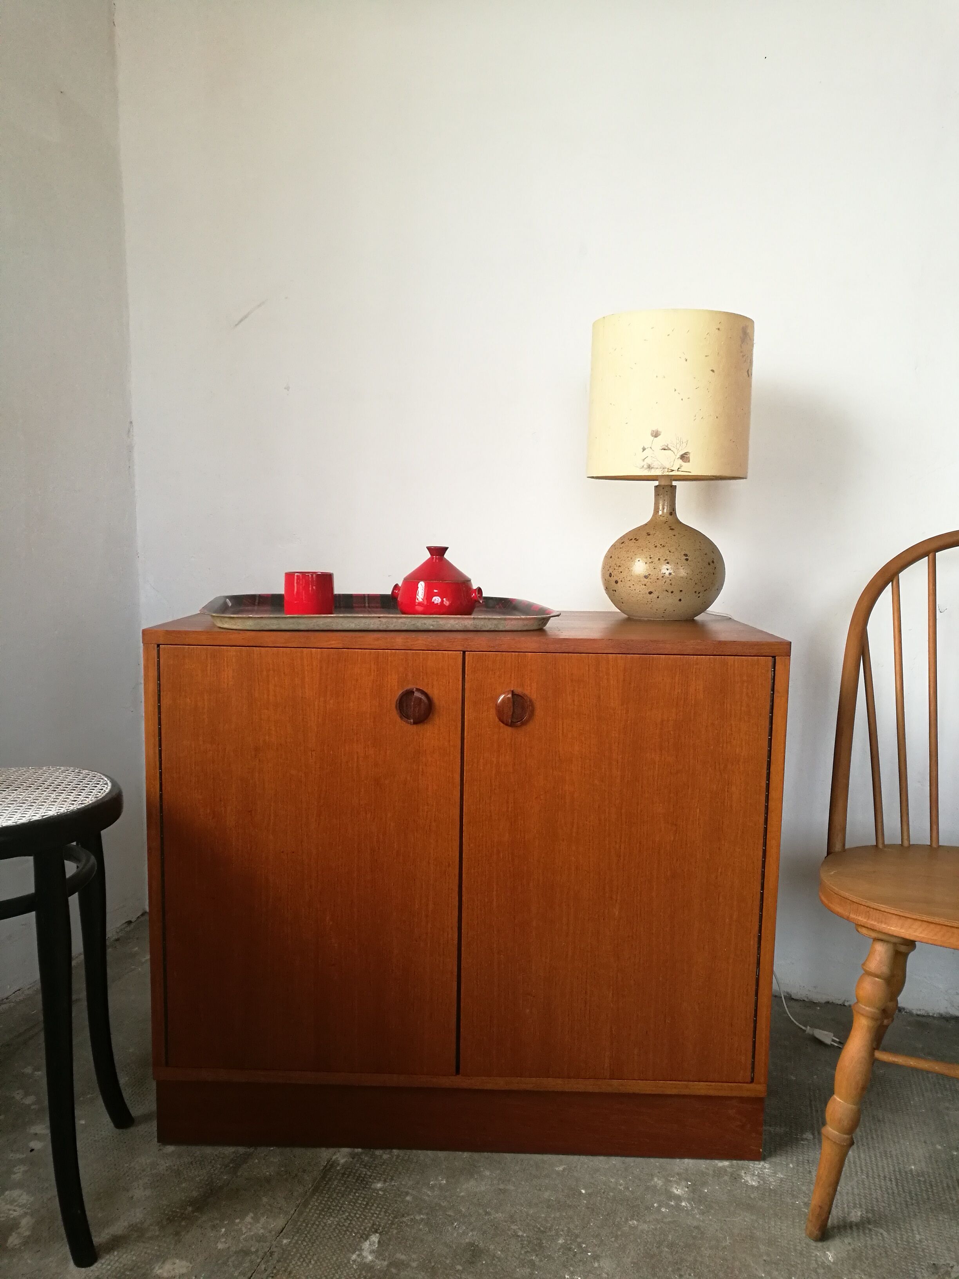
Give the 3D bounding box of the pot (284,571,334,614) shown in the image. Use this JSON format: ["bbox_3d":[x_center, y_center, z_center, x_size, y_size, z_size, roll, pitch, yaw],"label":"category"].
[{"bbox_3d":[-0.258,-0.066,1.512,0.075,0.070,0.075,1,7,0],"label":"pot"}]

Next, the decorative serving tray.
[{"bbox_3d":[-0.157,-0.044,1.576,0.521,0.023,0.394,0,7,-8],"label":"decorative serving tray"}]

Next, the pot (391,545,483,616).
[{"bbox_3d":[-0.065,-0.088,1.557,0.143,0.110,0.121,3,7,20],"label":"pot"}]

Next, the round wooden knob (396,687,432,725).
[{"bbox_3d":[-0.089,0.090,1.356,0.049,0.049,0.020,1,7,1],"label":"round wooden knob"}]

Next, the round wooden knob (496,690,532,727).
[{"bbox_3d":[0.047,0.094,1.354,0.049,0.049,0.020,1,7,1],"label":"round wooden knob"}]

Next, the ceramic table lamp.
[{"bbox_3d":[0.312,-0.276,1.639,0.259,0.482,0.259,1,7,1],"label":"ceramic table lamp"}]

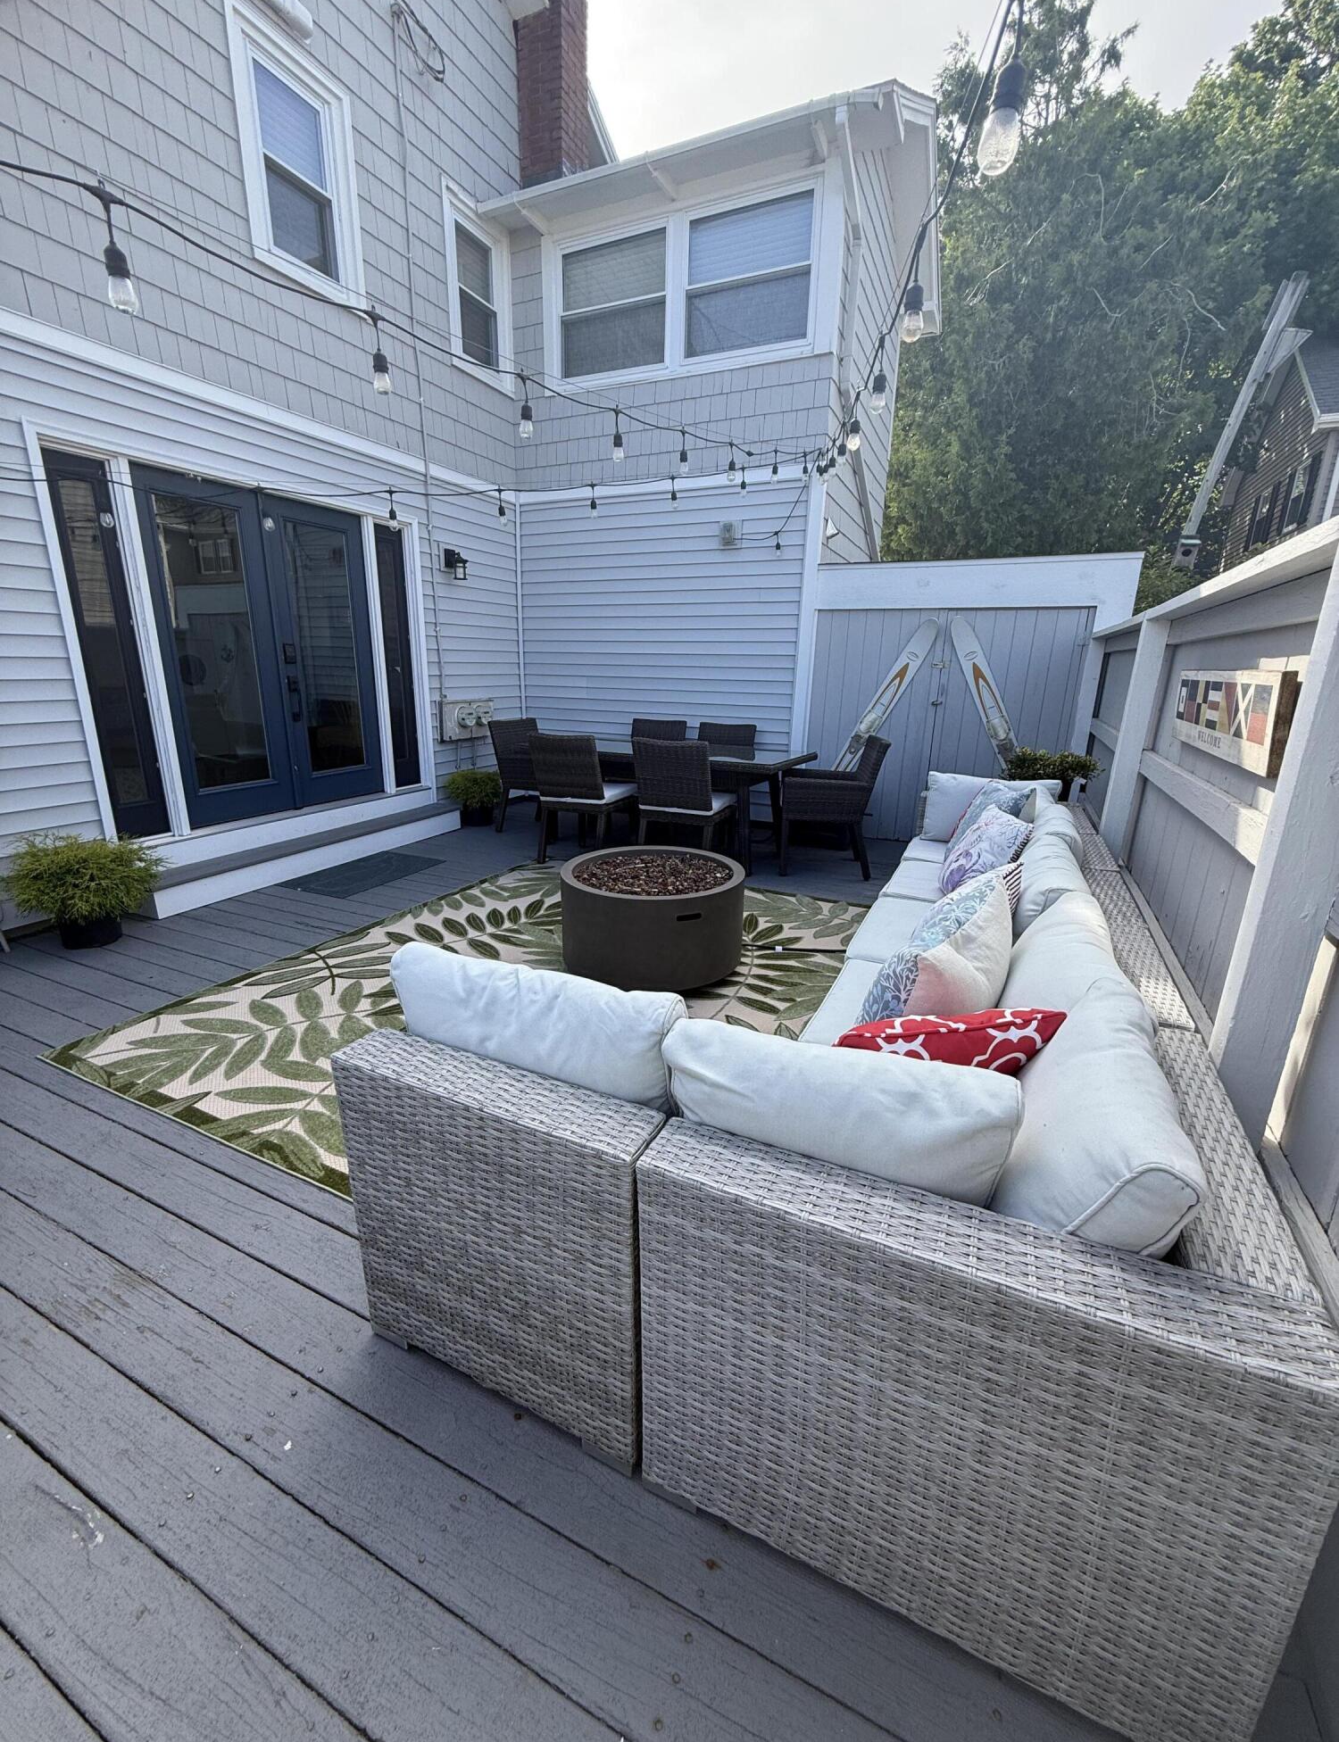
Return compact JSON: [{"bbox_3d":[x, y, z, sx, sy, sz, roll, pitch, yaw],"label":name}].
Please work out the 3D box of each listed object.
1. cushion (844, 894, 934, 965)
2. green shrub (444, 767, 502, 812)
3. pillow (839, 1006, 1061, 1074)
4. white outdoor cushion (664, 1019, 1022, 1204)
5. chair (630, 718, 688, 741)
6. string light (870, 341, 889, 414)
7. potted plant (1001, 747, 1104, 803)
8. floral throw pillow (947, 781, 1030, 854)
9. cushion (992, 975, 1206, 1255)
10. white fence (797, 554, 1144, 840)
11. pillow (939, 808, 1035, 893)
[{"bbox_3d":[1.090,0.299,2.672,0.720,0.120,0.720,9,18,24],"label":"cushion"},{"bbox_3d":[-1.665,-0.721,6.200,0.500,0.310,0.500,9,18,24],"label":"green shrub"},{"bbox_3d":[0.437,0.408,1.328,0.440,0.410,0.140,-3,46,-14],"label":"pillow"},{"bbox_3d":[0.258,0.438,1.164,0.520,0.390,0.175,9,29,24],"label":"white outdoor cushion"},{"bbox_3d":[-0.175,-0.769,5.899,0.490,0.875,0.600,9,17,24],"label":"chair"},{"bbox_3d":[0.606,-1.433,2.095,0.046,0.183,0.046,9,17,24],"label":"string light"},{"bbox_3d":[2.245,-0.408,4.328,0.470,0.640,0.460,9,17,24],"label":"potted plant"},{"bbox_3d":[1.596,-0.220,3.588,0.150,0.420,0.440,20,14,-8],"label":"floral throw pillow"},{"bbox_3d":[0.702,0.474,1.295,0.170,0.380,0.690,32,26,15],"label":"cushion"},{"bbox_3d":[2.059,-1.209,5.314,2.100,2.050,0.100,8,18,24],"label":"white fence"},{"bbox_3d":[1.283,-0.046,2.958,0.140,0.430,0.430,27,15,-3],"label":"pillow"}]

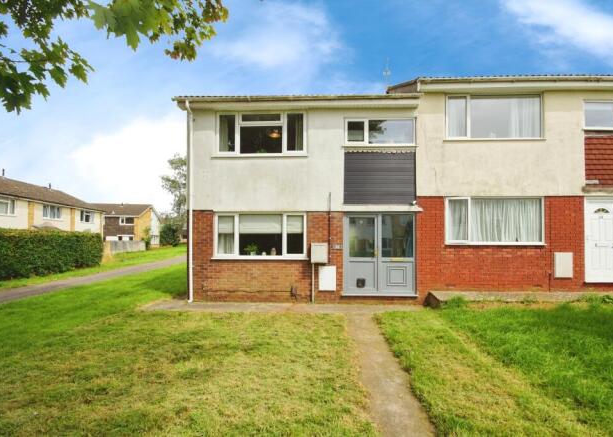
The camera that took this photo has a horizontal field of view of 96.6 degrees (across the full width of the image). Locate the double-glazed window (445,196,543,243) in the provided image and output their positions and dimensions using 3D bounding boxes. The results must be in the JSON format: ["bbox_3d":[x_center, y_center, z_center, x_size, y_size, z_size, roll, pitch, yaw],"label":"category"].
[{"bbox_3d":[4.762,0.057,6.905,2.470,1.227,0.100,0,-1,2],"label":"double-glazed window"}]

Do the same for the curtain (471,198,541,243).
[{"bbox_3d":[5.161,0.065,7.054,1.836,1.163,0.120,0,-1,2],"label":"curtain"}]

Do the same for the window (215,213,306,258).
[{"bbox_3d":[-1.177,0.453,7.061,2.392,1.188,0.100,0,-1,2],"label":"window"}]

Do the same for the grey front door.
[{"bbox_3d":[1.875,0.925,6.963,1.849,2.098,0.100,0,-1,2],"label":"grey front door"}]

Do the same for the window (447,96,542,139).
[{"bbox_3d":[4.808,-2.573,6.972,2.419,1.148,0.100,0,-1,2],"label":"window"}]

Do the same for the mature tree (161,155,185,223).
[{"bbox_3d":[-17.100,-2.900,38.000,6.500,12.000,6.500,0,-1,2],"label":"mature tree"}]

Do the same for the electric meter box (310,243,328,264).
[{"bbox_3d":[0.325,0.874,6.868,0.447,0.539,0.200,0,-1,2],"label":"electric meter box"}]

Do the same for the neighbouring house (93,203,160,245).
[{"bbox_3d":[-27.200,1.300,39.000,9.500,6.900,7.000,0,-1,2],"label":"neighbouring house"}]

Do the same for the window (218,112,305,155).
[{"bbox_3d":[-1.169,-2.207,7.130,2.376,1.159,0.100,0,-1,2],"label":"window"}]

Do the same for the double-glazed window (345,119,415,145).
[{"bbox_3d":[1.910,-2.232,7.045,1.845,0.729,0.100,0,-1,2],"label":"double-glazed window"}]

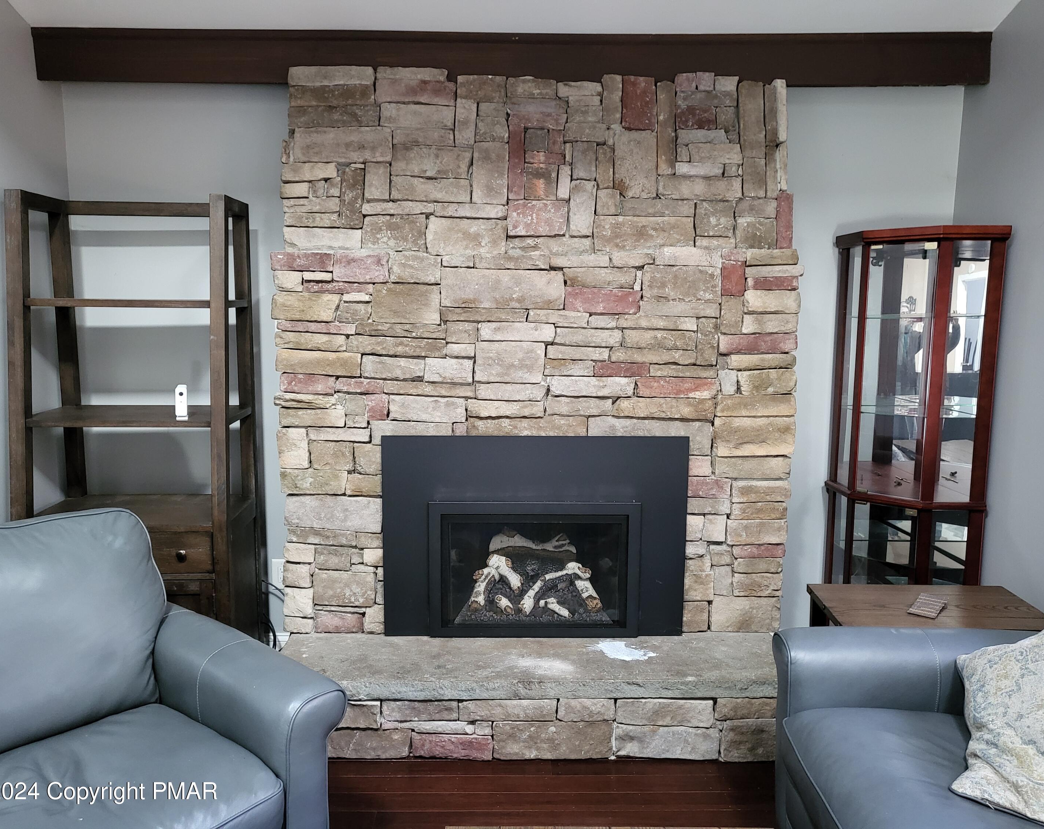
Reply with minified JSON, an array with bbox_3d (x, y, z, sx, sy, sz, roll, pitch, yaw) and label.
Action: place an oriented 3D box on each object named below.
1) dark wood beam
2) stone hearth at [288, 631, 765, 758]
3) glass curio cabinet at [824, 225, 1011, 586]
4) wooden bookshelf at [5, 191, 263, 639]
[{"bbox_3d":[-0.031,-1.279,3.028,3.400,0.180,0.170,0,8,0],"label":"dark wood beam"},{"bbox_3d":[0.036,0.970,2.855,1.800,0.295,0.380,0,8,0],"label":"stone hearth"},{"bbox_3d":[1.461,0.206,3.138,0.600,1.750,0.430,8,11,44],"label":"glass curio cabinet"},{"bbox_3d":[-1.366,0.166,2.956,0.735,1.840,0.470,0,8,0],"label":"wooden bookshelf"}]

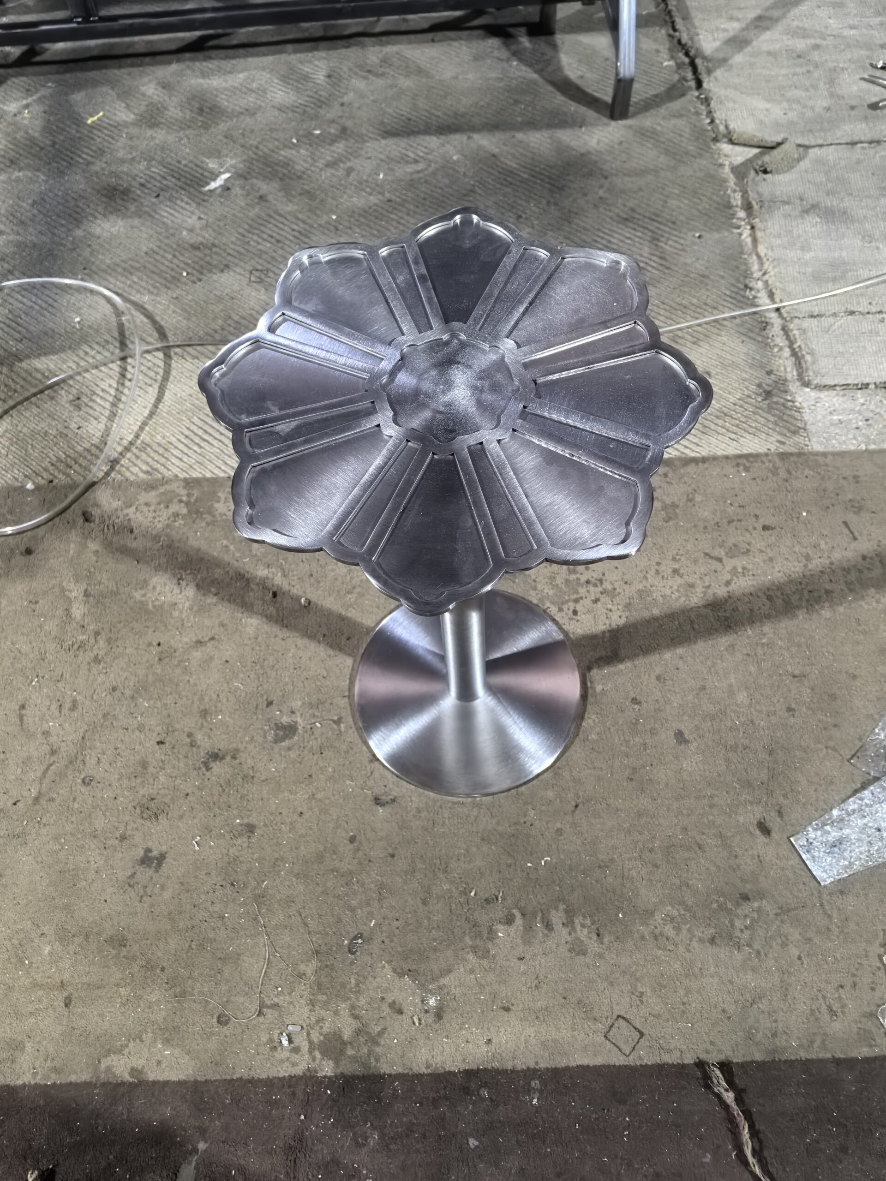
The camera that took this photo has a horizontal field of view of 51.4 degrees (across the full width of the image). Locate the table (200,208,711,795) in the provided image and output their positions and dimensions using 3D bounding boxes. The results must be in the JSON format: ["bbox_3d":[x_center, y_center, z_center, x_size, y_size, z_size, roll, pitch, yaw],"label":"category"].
[{"bbox_3d":[0.020,-0.015,1.007,0.410,0.628,0.410,3,62,4],"label":"table"}]

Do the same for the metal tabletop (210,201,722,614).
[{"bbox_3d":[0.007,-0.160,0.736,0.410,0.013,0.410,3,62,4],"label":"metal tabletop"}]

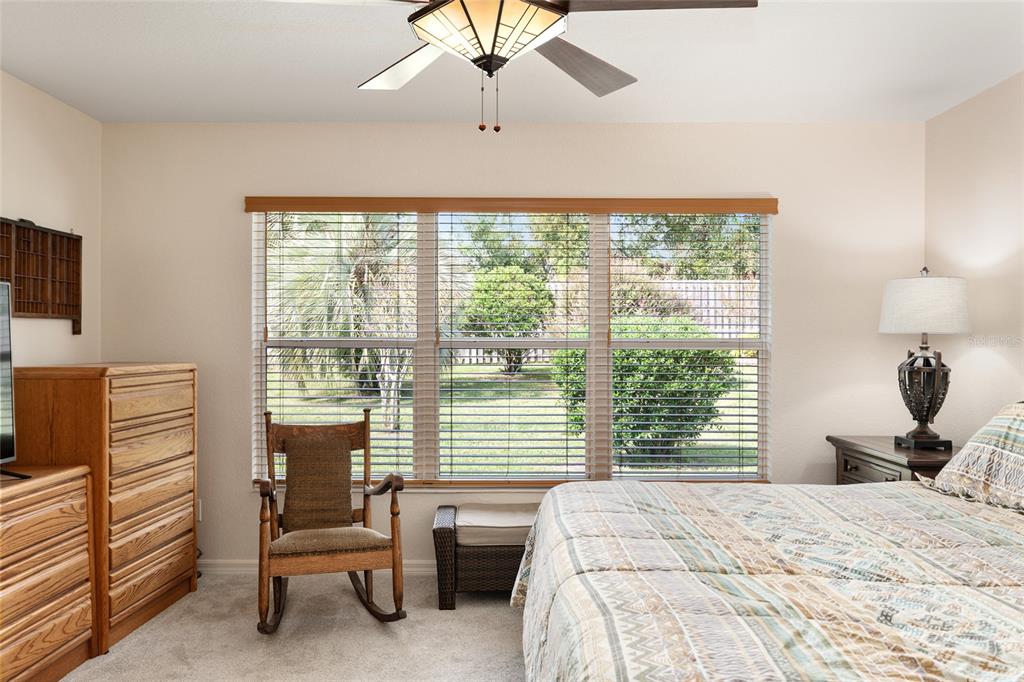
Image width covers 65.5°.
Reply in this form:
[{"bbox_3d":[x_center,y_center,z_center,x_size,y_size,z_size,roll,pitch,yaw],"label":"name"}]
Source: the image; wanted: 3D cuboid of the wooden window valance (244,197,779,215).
[{"bbox_3d":[0.000,-0.722,4.265,2.830,0.088,0.090,0,0,0],"label":"wooden window valance"}]

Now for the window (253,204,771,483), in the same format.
[{"bbox_3d":[0.000,0.013,4.340,2.810,1.510,0.110,0,0,0],"label":"window"}]

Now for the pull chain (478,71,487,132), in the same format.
[{"bbox_3d":[-0.077,-0.623,2.070,0.018,0.160,0.018,0,0,0],"label":"pull chain"}]

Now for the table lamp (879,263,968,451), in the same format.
[{"bbox_3d":[1.977,0.076,3.820,0.390,0.867,0.390,0,0,0],"label":"table lamp"}]

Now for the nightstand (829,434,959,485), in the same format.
[{"bbox_3d":[1.940,0.885,3.815,0.520,0.755,0.870,0,0,0],"label":"nightstand"}]

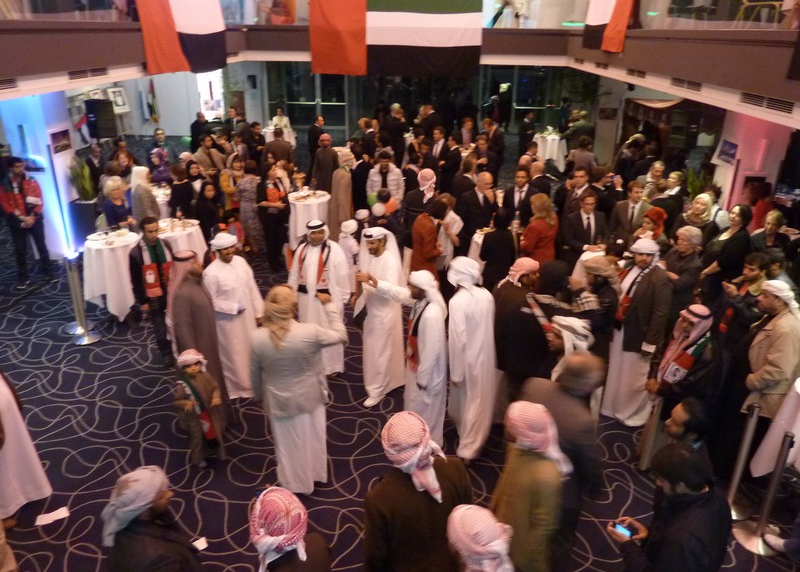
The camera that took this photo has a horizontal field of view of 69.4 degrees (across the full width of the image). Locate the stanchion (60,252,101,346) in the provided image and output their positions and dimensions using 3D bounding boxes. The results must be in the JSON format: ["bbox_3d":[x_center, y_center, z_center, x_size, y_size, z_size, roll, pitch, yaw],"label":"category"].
[{"bbox_3d":[-3.781,0.150,6.778,0.350,0.980,0.350,1,24,0],"label":"stanchion"}]

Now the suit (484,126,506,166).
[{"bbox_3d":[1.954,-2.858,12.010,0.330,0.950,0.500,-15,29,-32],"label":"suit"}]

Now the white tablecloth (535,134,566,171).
[{"bbox_3d":[3.643,-3.224,14.187,0.760,0.900,0.760,1,24,0],"label":"white tablecloth"}]

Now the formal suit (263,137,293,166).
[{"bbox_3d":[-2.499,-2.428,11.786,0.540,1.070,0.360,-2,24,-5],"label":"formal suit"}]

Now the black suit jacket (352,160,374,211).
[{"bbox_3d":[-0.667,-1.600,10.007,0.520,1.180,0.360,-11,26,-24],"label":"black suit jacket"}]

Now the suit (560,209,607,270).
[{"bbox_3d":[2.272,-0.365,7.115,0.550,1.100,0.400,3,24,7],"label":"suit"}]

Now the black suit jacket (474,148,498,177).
[{"bbox_3d":[1.653,-2.248,11.041,0.520,0.770,0.360,13,27,27],"label":"black suit jacket"}]

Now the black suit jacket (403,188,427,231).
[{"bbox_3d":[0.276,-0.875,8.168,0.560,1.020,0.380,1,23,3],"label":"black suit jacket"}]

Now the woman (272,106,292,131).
[{"bbox_3d":[-3.327,-4.172,16.221,0.520,1.640,0.380,-2,24,-6],"label":"woman"}]

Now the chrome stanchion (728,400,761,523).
[{"bbox_3d":[2.624,1.298,4.387,0.350,0.950,0.350,1,24,0],"label":"chrome stanchion"}]

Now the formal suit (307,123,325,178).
[{"bbox_3d":[-1.770,-2.690,12.442,0.320,1.420,0.500,-8,25,-18],"label":"formal suit"}]

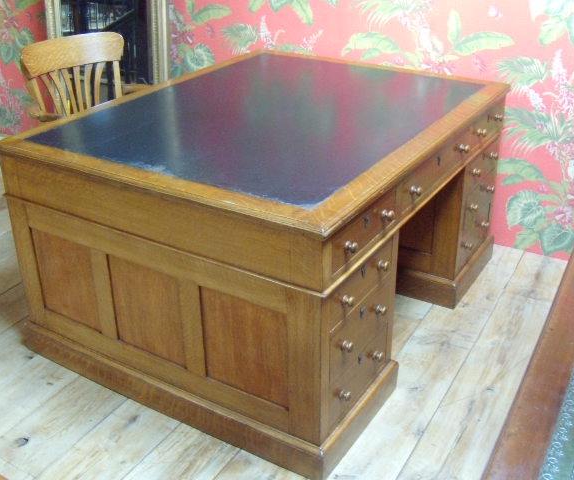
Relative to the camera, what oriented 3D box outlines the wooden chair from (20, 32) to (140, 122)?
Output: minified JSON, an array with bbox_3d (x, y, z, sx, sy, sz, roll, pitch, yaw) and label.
[{"bbox_3d":[-0.779,-0.422,3.058,0.570,0.903,0.600,23,35,39],"label":"wooden chair"}]

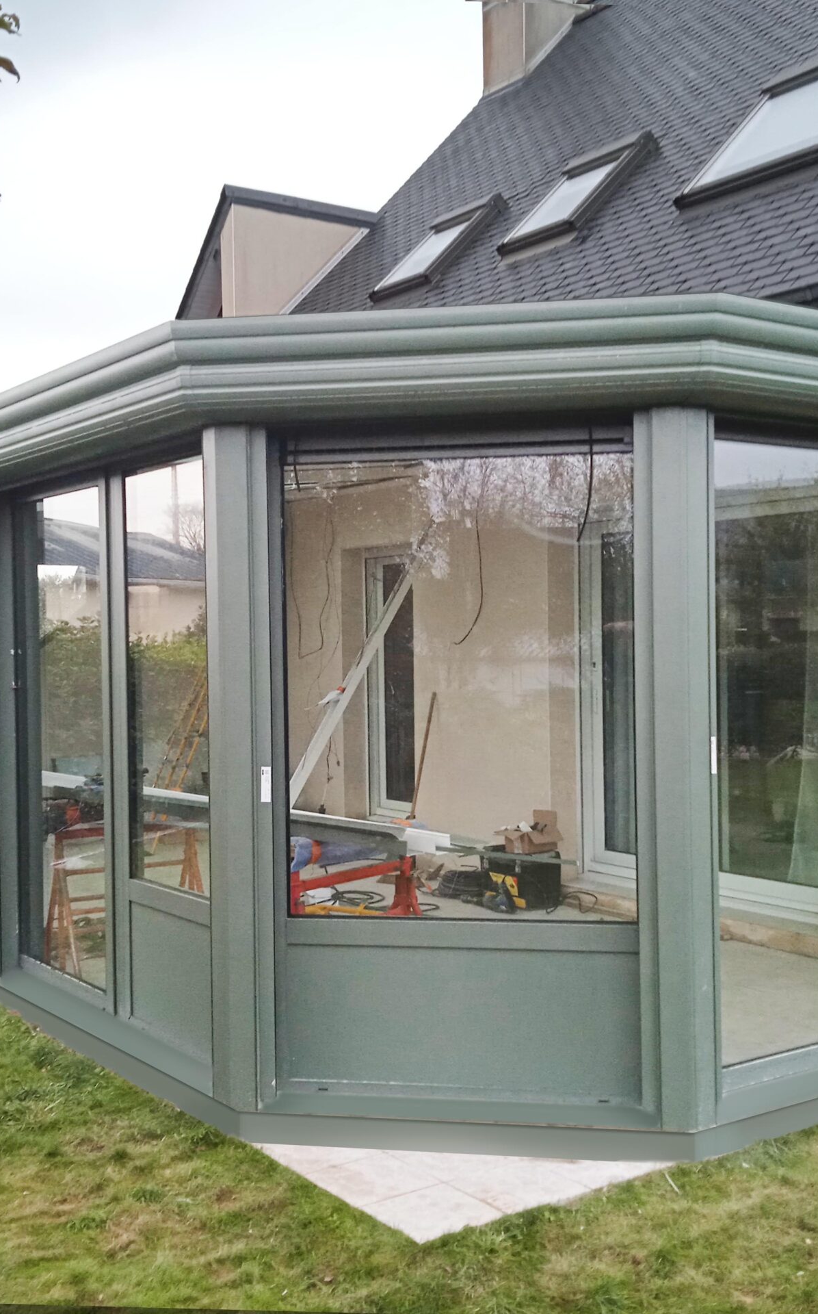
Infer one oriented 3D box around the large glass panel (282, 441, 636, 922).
[{"bbox_3d":[0.158,0.086,4.628,1.159,1.550,0.040,-1,0,10],"label":"large glass panel"}]

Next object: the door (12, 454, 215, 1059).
[{"bbox_3d":[-1.257,0.360,5.788,0.100,2.133,2.031,-1,1,-36],"label":"door"}]

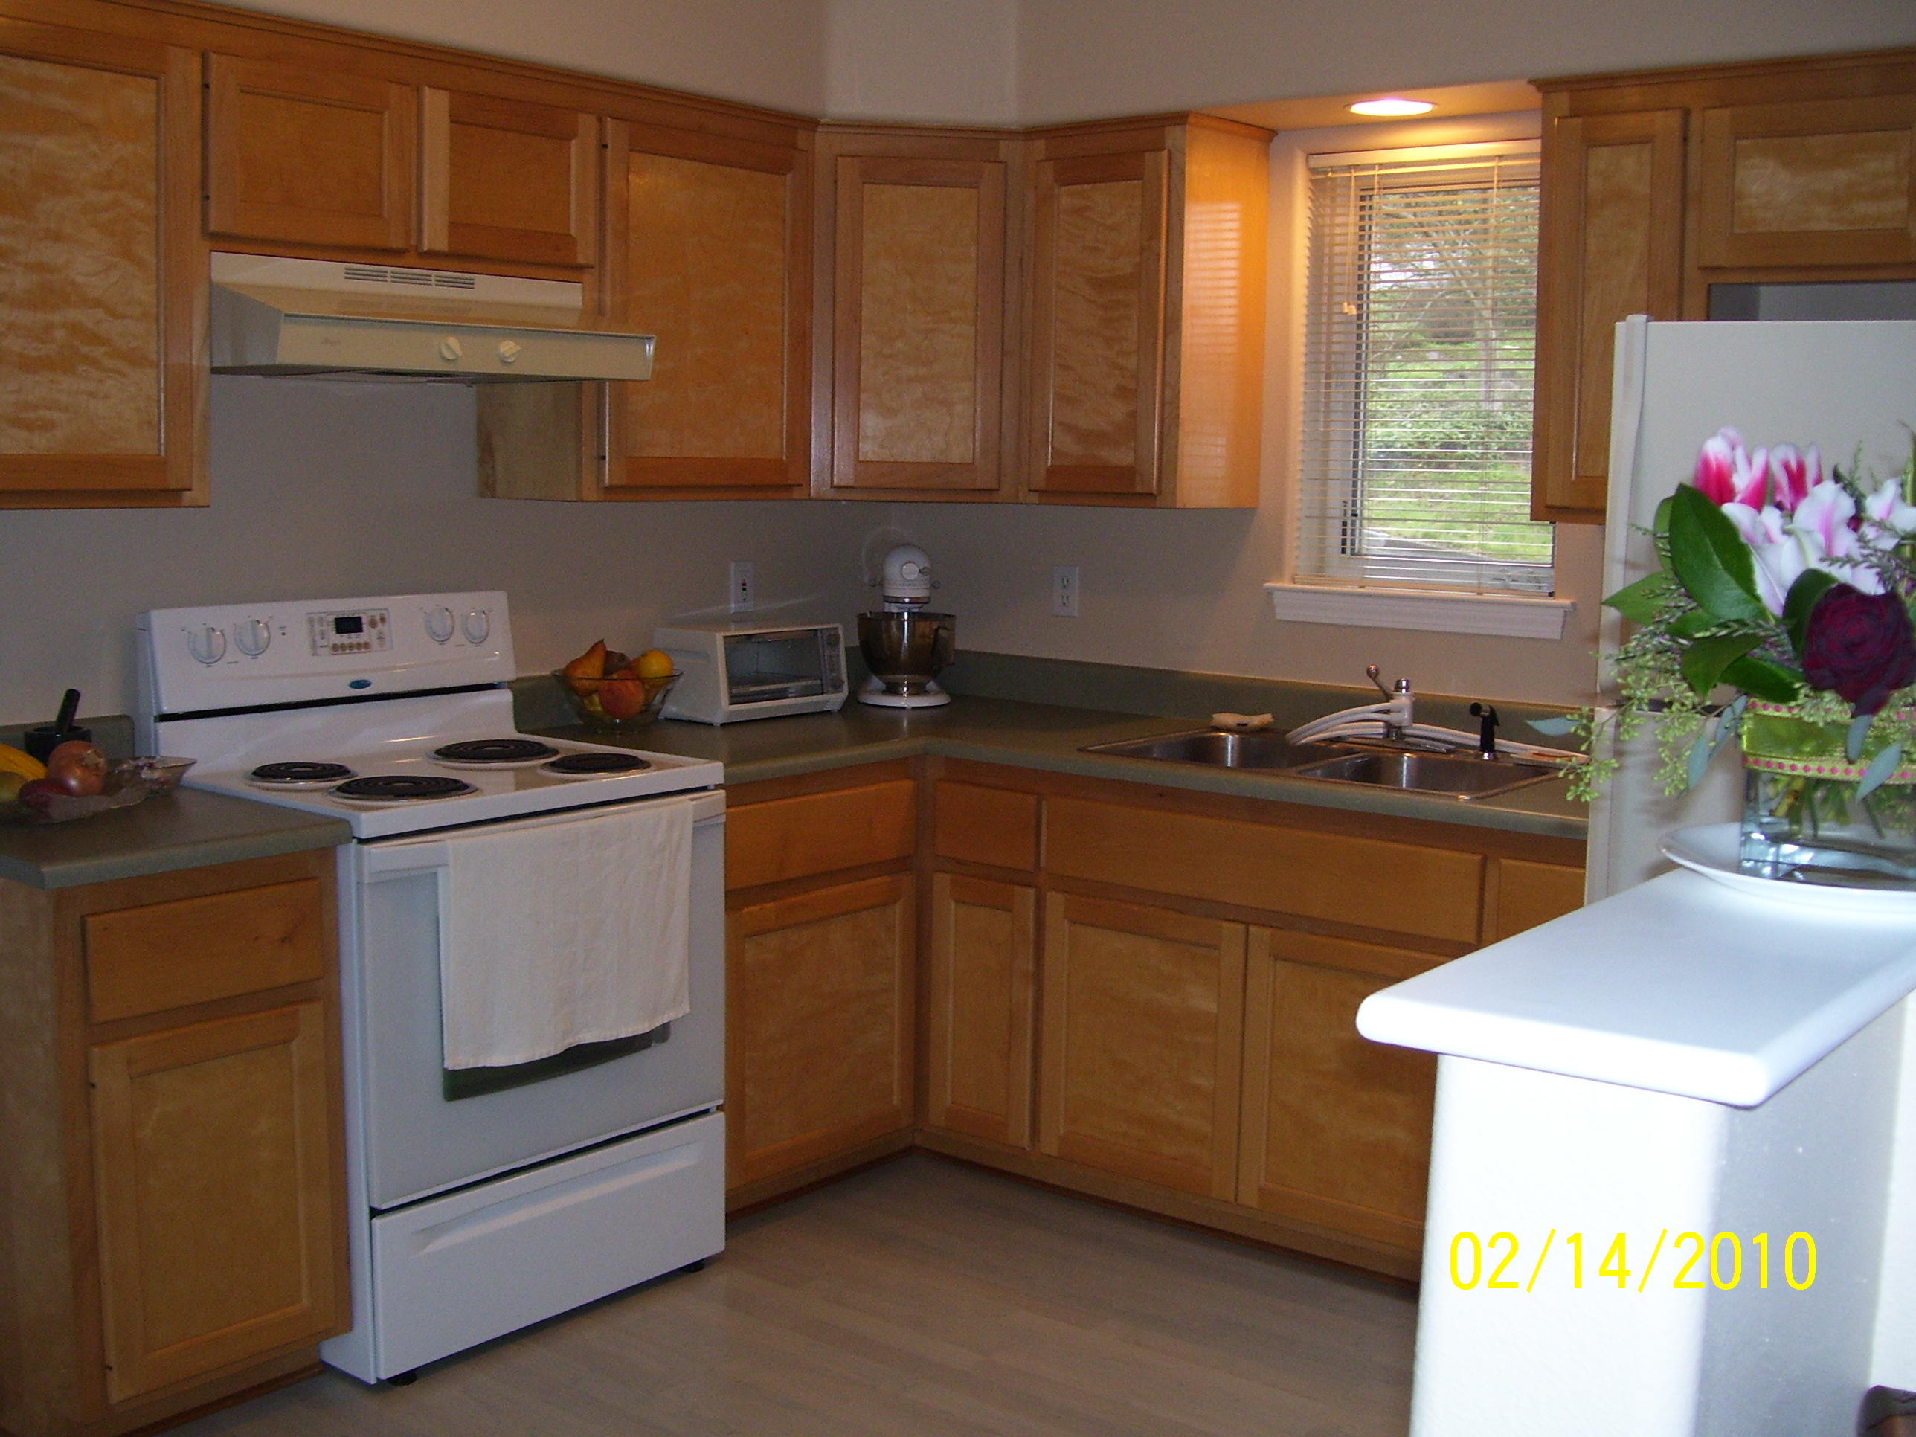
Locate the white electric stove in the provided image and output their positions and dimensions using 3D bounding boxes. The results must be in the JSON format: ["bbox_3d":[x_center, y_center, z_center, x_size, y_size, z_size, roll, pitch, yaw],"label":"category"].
[{"bbox_3d":[-0.905,0.409,3.621,0.662,1.204,0.756,7,9,39],"label":"white electric stove"}]

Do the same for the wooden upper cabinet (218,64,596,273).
[{"bbox_3d":[-1.046,-0.945,3.566,0.330,0.320,0.772,7,9,39],"label":"wooden upper cabinet"}]

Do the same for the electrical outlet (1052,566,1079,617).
[{"bbox_3d":[0.246,-0.290,4.694,0.073,0.115,0.010,7,9,39],"label":"electrical outlet"}]

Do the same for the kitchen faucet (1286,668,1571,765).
[{"bbox_3d":[0.911,-0.008,4.008,0.560,0.163,0.185,7,9,39],"label":"kitchen faucet"}]

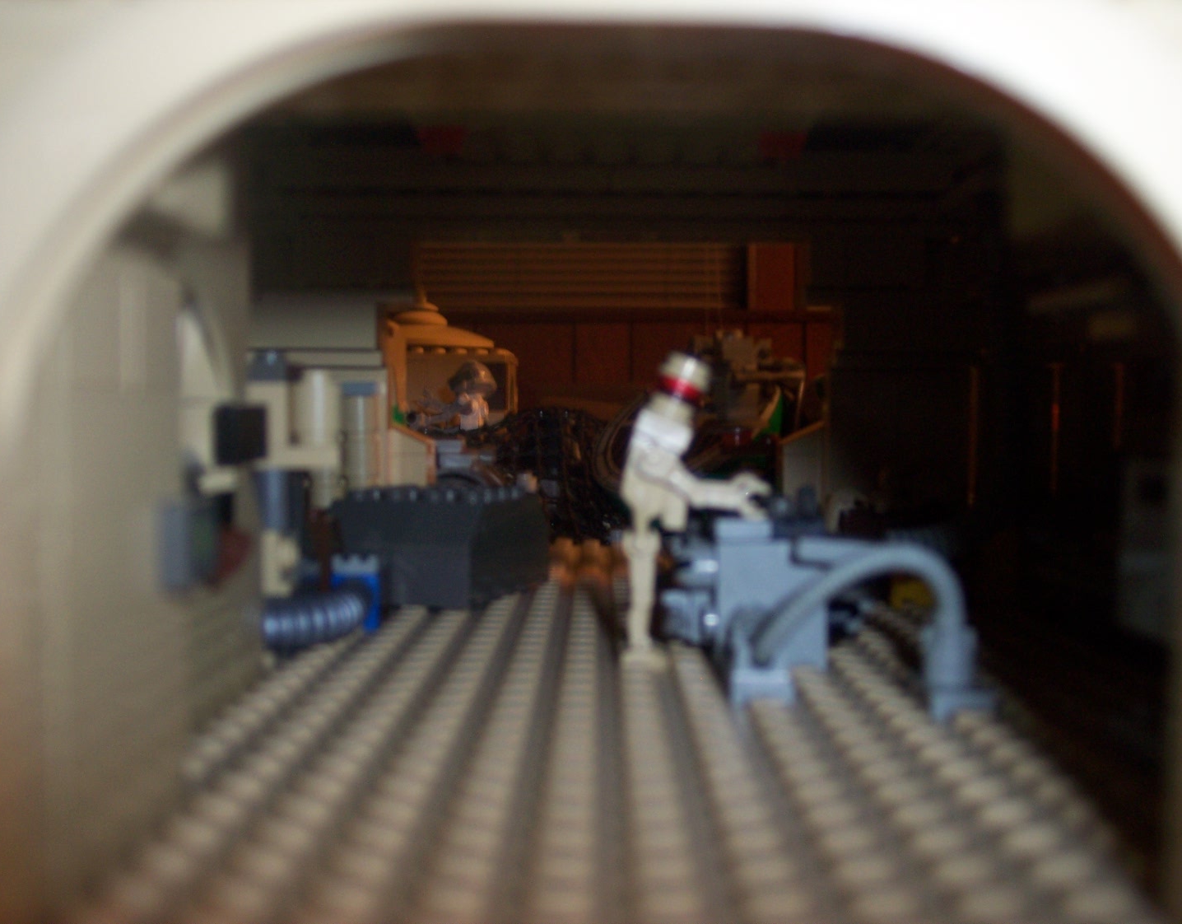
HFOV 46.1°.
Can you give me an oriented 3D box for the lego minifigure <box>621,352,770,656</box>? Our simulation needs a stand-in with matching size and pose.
[{"bbox_3d":[0.016,0.008,0.210,0.023,0.048,0.018,0,2,0],"label":"lego minifigure"}]

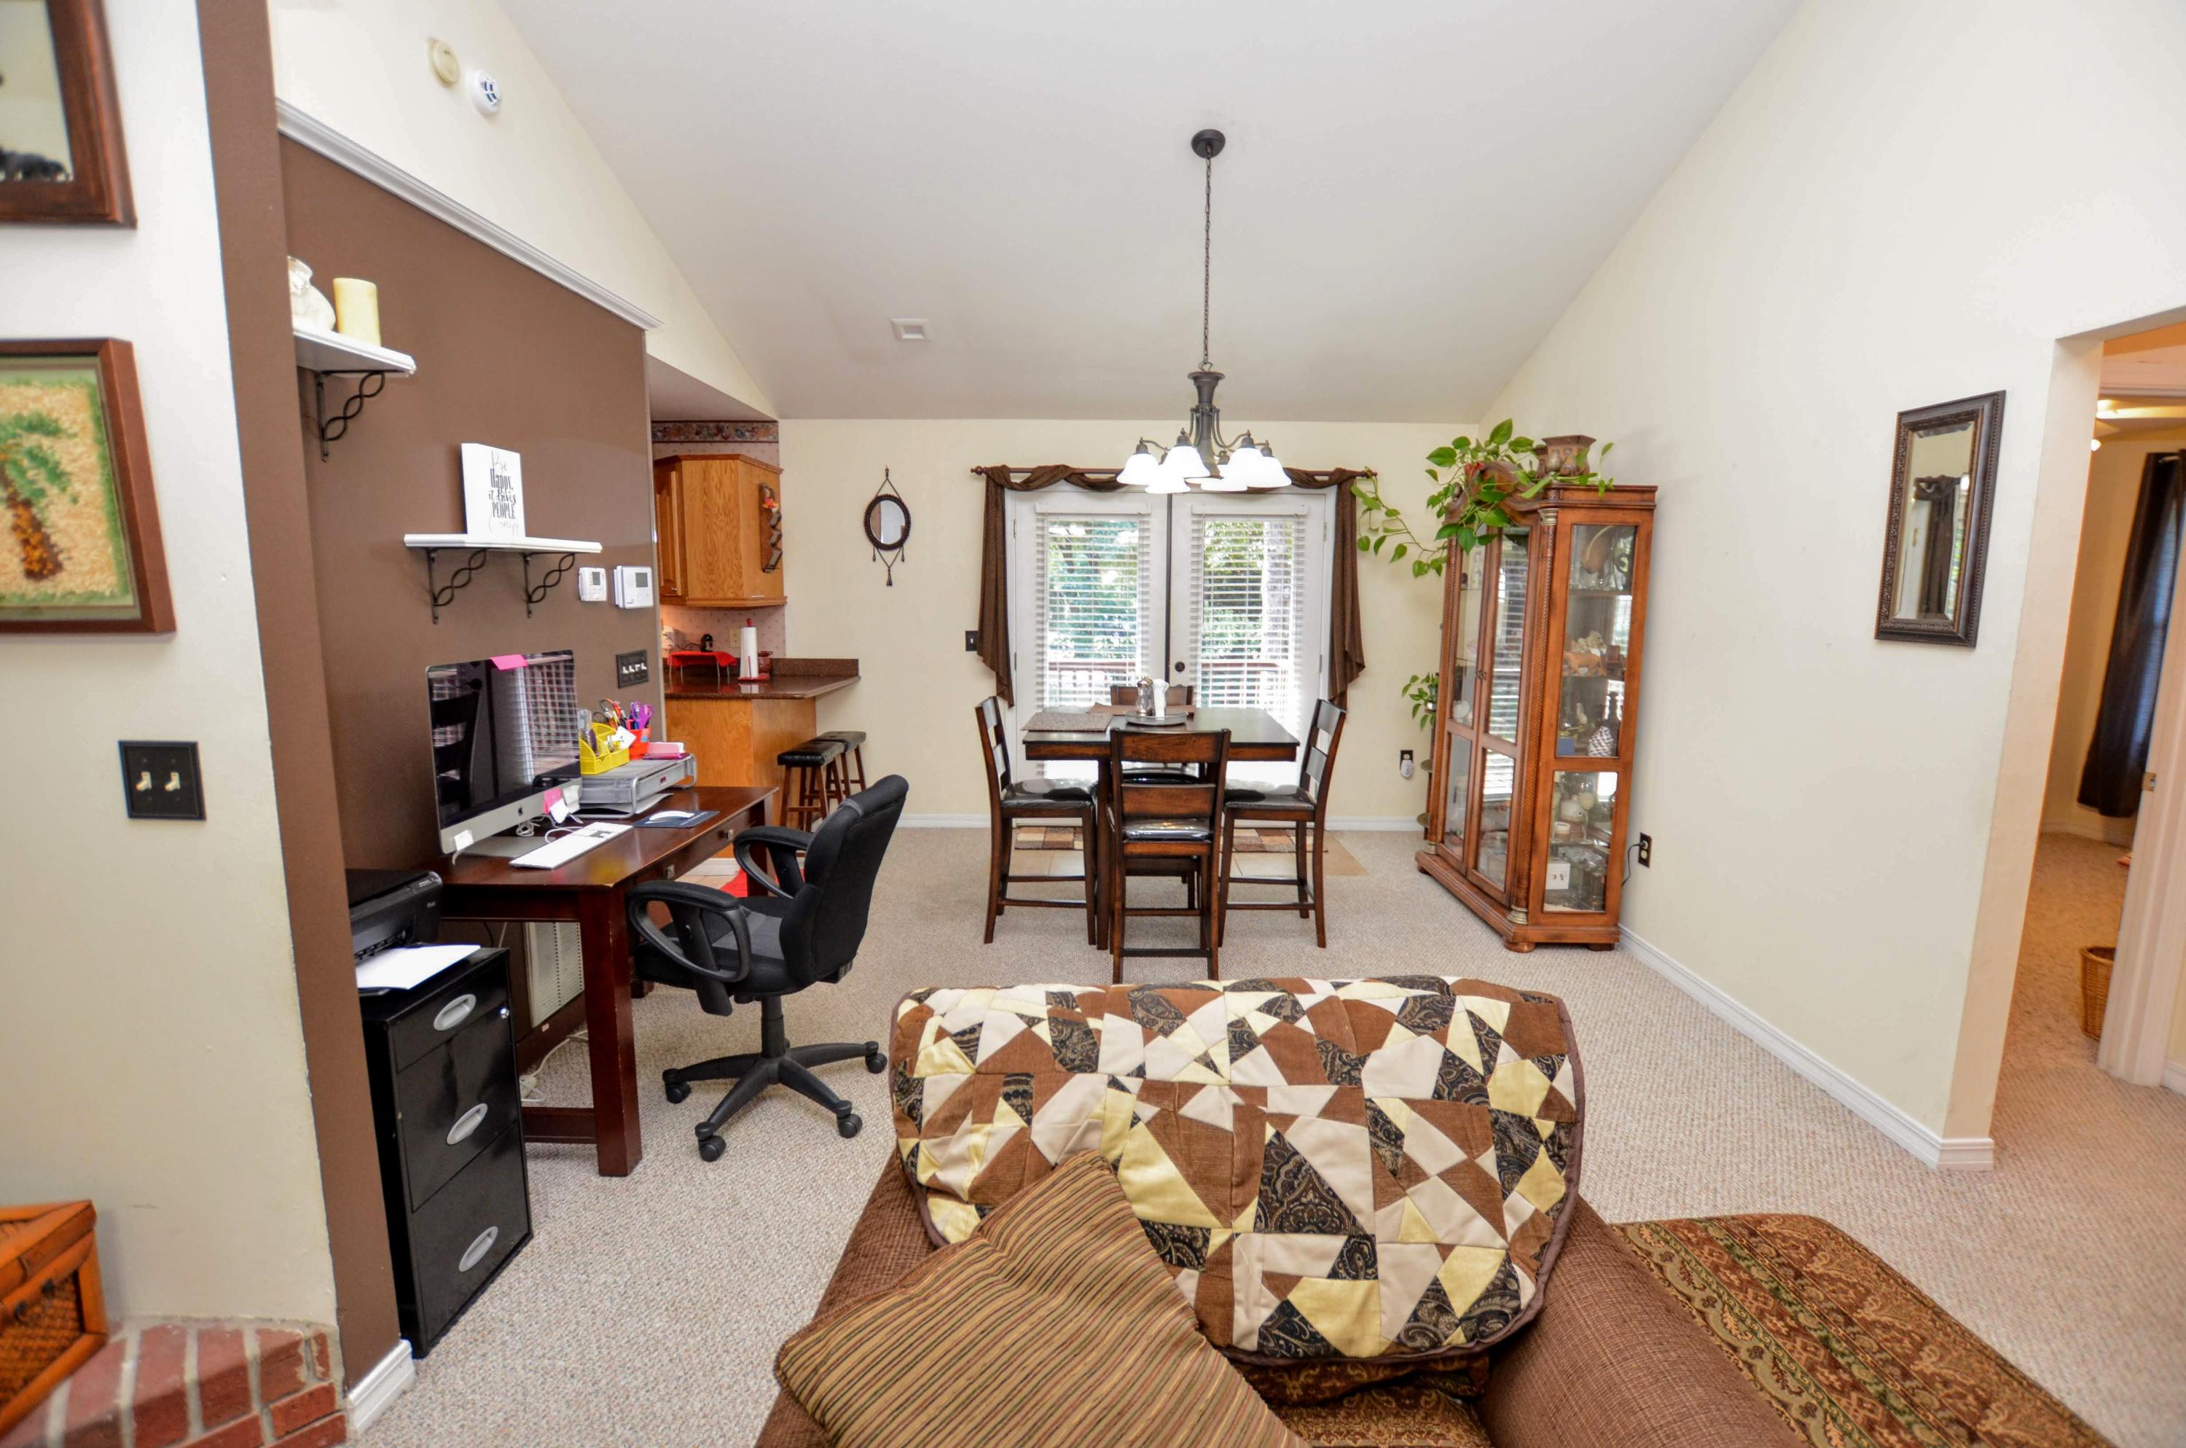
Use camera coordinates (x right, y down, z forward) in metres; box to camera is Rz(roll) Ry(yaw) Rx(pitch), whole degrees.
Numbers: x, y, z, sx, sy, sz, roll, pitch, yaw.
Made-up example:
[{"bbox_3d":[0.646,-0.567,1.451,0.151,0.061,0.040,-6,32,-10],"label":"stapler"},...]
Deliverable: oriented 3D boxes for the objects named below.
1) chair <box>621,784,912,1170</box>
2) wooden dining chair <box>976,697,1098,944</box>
[{"bbox_3d":[-0.913,0.629,2.570,0.660,0.930,0.620,2,8,11],"label":"chair"},{"bbox_3d":[-0.216,0.396,3.882,0.475,0.995,0.420,0,8,4],"label":"wooden dining chair"}]

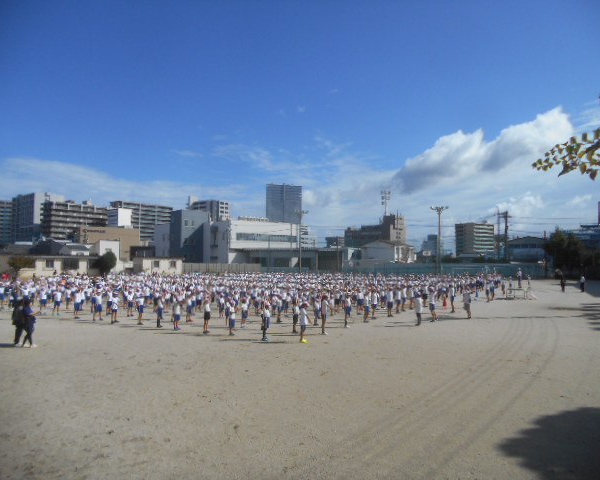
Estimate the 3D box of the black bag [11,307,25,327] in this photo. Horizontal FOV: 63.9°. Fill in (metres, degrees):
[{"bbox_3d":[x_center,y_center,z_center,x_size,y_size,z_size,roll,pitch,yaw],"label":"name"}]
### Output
[{"bbox_3d":[-9.115,2.470,15.521,0.420,0.620,0.250,1,-2,-30],"label":"black bag"}]

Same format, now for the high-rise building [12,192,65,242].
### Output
[{"bbox_3d":[-167.481,-7.720,308.357,27.000,40.861,20.000,-1,-2,35],"label":"high-rise building"}]

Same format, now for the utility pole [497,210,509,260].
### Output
[{"bbox_3d":[35.203,0.518,83.040,2.000,11.087,0.900,0,-2,10],"label":"utility pole"}]

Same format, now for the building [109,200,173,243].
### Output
[{"bbox_3d":[-106.074,-4.809,322.940,12.500,36.799,41.000,-1,-2,33],"label":"building"}]

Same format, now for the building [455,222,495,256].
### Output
[{"bbox_3d":[133.043,2.175,365.980,26.000,28.714,15.500,2,-2,-35],"label":"building"}]

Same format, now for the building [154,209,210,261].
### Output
[{"bbox_3d":[-21.277,0.426,88.267,8.500,10.960,6.300,-2,-3,45],"label":"building"}]

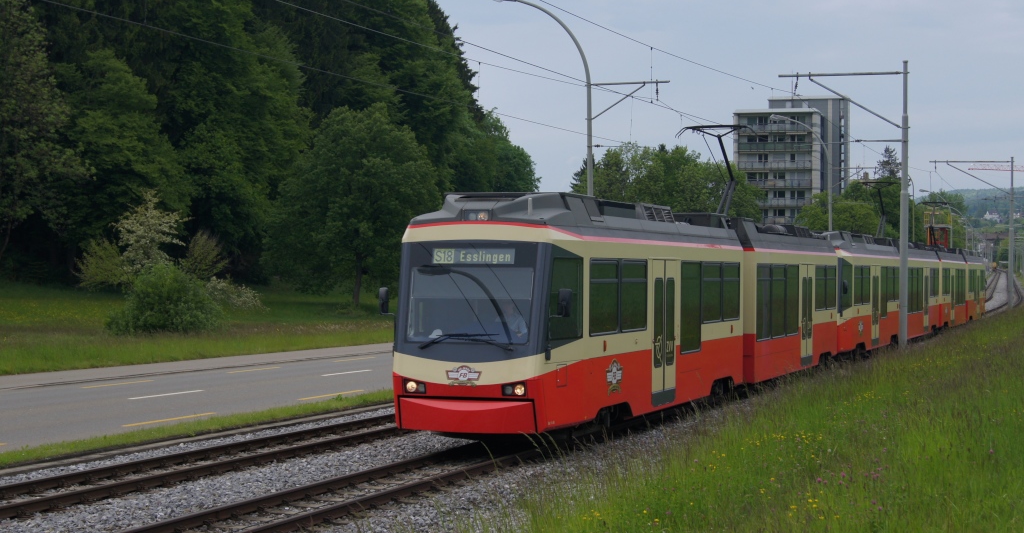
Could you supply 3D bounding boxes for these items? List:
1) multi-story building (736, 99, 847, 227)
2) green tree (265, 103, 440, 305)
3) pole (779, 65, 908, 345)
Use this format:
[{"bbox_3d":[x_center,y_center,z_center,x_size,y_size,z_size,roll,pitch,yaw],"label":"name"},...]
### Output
[{"bbox_3d":[43.000,-10.500,259.000,15.800,30.000,17.000,0,0,17],"label":"multi-story building"},{"bbox_3d":[-8.900,-3.450,95.000,9.800,11.400,9.600,0,0,0],"label":"green tree"},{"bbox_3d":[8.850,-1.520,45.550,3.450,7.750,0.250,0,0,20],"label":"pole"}]

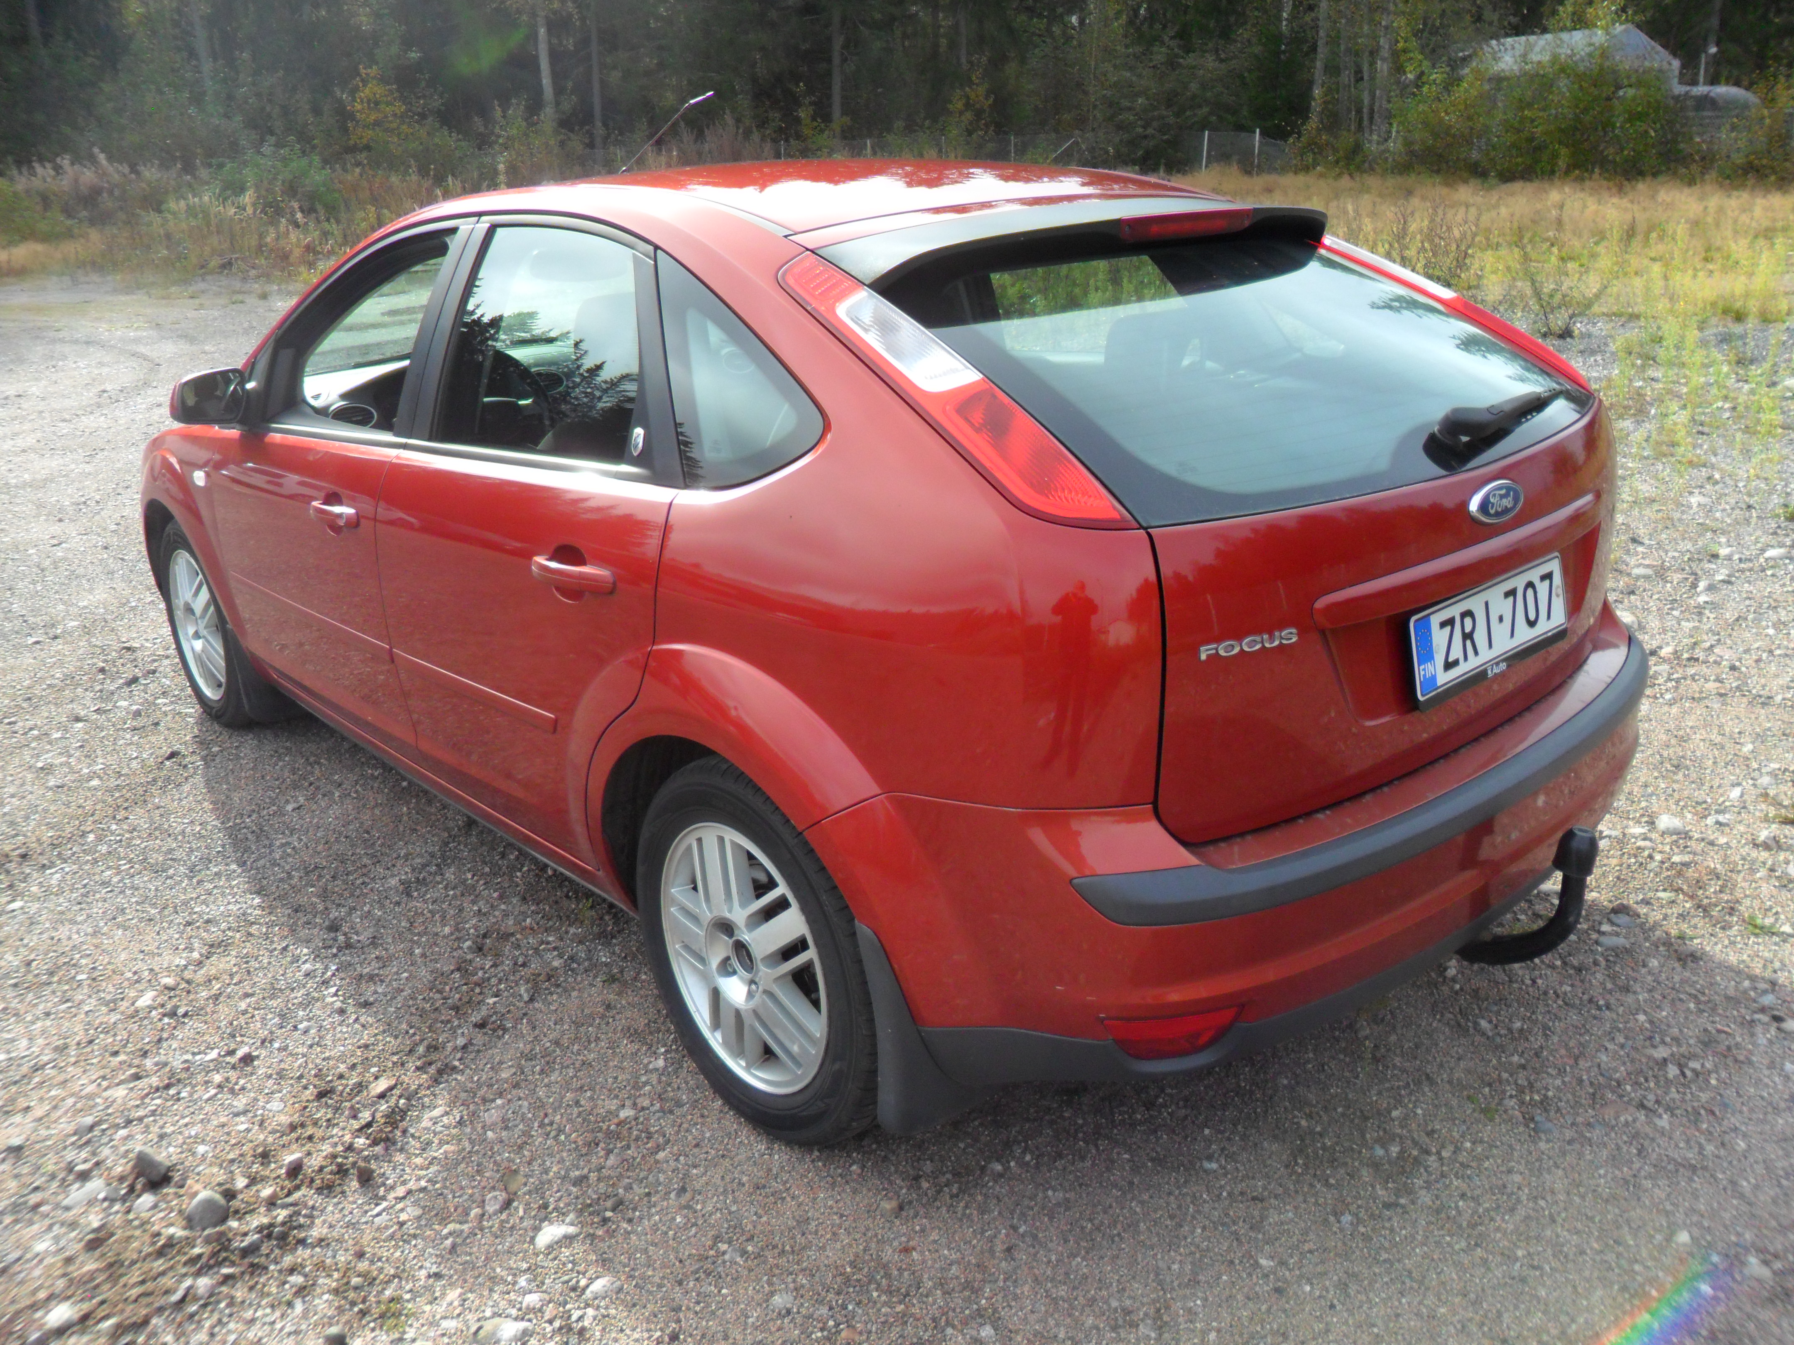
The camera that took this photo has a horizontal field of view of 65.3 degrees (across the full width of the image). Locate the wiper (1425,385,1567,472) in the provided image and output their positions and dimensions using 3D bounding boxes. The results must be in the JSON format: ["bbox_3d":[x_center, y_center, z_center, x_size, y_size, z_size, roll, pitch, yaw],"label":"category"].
[{"bbox_3d":[0.909,-0.369,2.068,0.080,0.075,0.430,13,24,37],"label":"wiper"}]

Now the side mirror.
[{"bbox_3d":[-1.573,-0.628,3.196,0.120,0.130,0.180,15,26,42],"label":"side mirror"}]

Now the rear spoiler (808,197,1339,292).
[{"bbox_3d":[0.395,-0.722,2.301,1.180,0.108,0.225,-18,24,-39],"label":"rear spoiler"}]

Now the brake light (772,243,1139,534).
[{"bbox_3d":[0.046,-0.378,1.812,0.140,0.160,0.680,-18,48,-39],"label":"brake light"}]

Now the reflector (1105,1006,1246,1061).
[{"bbox_3d":[0.363,0.480,1.859,0.185,0.070,0.035,-5,19,-7],"label":"reflector"}]

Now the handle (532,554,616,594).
[{"bbox_3d":[-0.504,-0.154,2.172,0.044,0.038,0.220,-18,24,-39],"label":"handle"}]

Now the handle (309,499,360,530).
[{"bbox_3d":[-1.165,-0.333,2.888,0.044,0.038,0.220,-18,24,-39],"label":"handle"}]

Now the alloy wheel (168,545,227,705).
[{"bbox_3d":[-1.951,-0.152,4.067,0.170,0.435,0.435,-18,24,-39],"label":"alloy wheel"}]

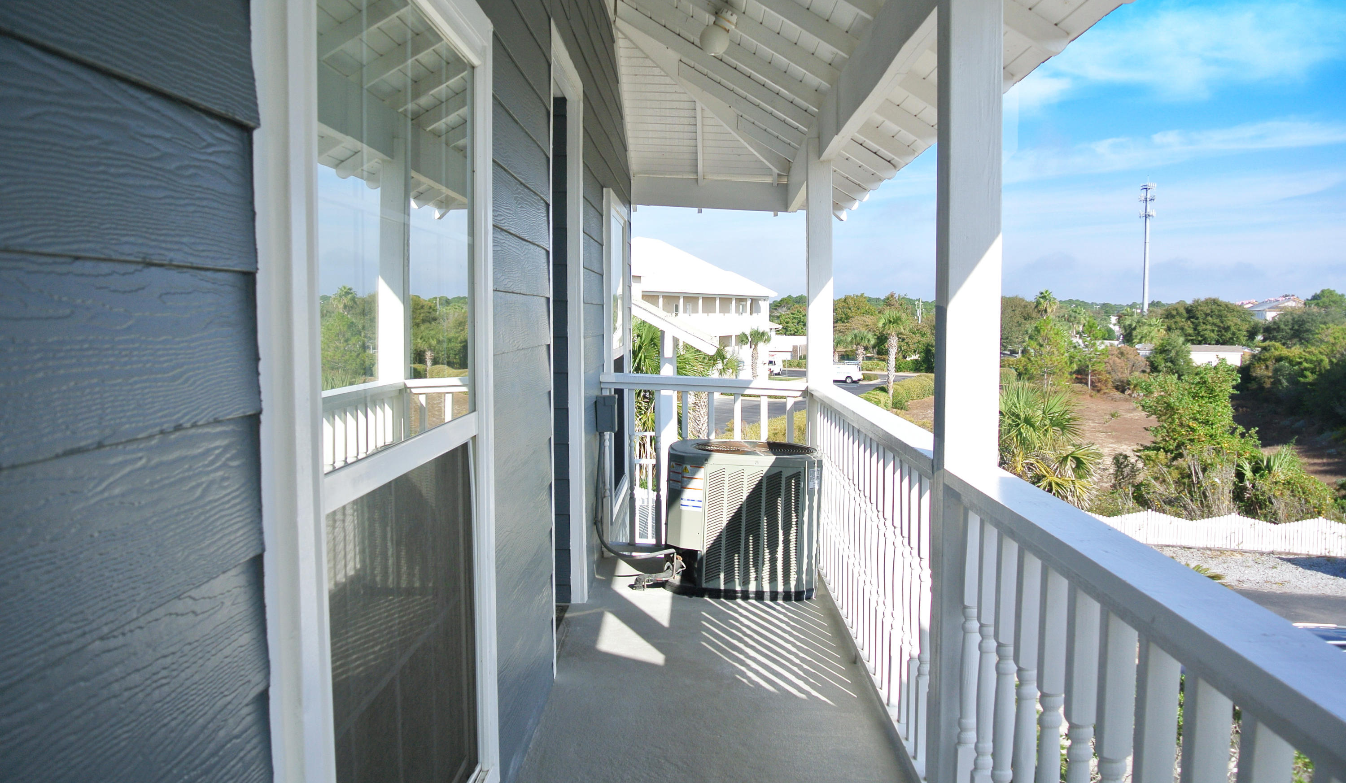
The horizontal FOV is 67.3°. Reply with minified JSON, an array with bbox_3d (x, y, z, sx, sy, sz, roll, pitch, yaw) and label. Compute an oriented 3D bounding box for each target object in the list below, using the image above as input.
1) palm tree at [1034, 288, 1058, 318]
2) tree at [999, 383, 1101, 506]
[{"bbox_3d":[45.835,-7.260,123.631,3.000,10.630,3.000,0,4,0],"label":"palm tree"},{"bbox_3d":[13.792,2.029,37.285,3.900,4.920,3.700,0,4,0],"label":"tree"}]

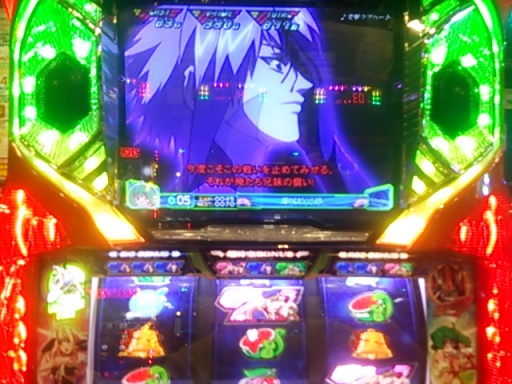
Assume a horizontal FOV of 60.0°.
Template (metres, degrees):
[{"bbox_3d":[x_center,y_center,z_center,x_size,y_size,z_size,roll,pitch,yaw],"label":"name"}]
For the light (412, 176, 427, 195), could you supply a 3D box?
[{"bbox_3d":[0.157,-0.006,0.425,0.014,0.018,0.008,0,0,0],"label":"light"}]

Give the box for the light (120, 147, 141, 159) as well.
[{"bbox_3d":[-0.123,-0.039,0.435,0.019,0.011,0.006,0,0,0],"label":"light"}]

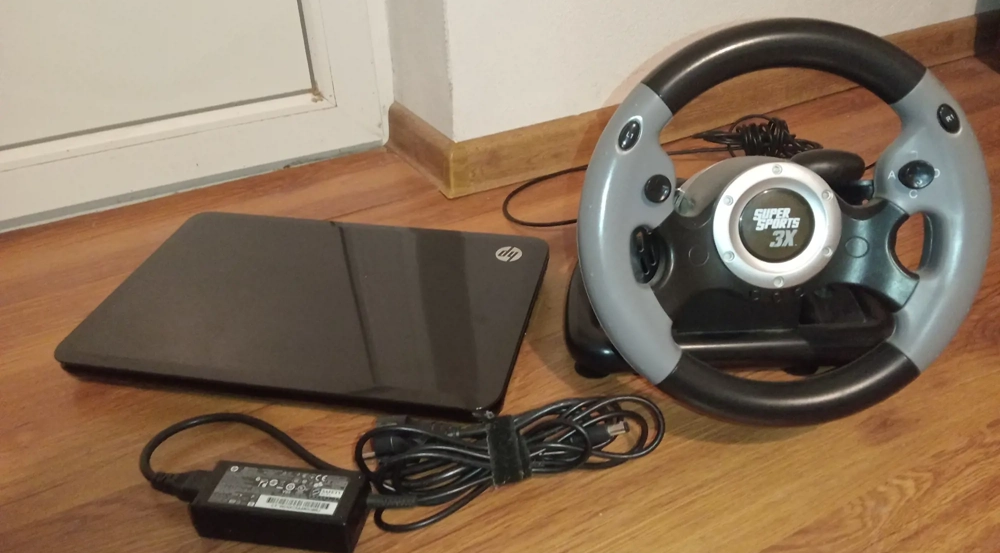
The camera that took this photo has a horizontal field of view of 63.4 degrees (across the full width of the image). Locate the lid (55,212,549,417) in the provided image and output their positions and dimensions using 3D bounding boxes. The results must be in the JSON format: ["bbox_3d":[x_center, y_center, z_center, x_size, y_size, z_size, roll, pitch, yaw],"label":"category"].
[{"bbox_3d":[-0.160,0.027,0.731,0.376,0.027,0.244,5,35,11],"label":"lid"}]

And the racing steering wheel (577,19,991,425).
[{"bbox_3d":[0.182,-0.032,0.532,0.260,0.260,0.100,-1,12,2],"label":"racing steering wheel"}]

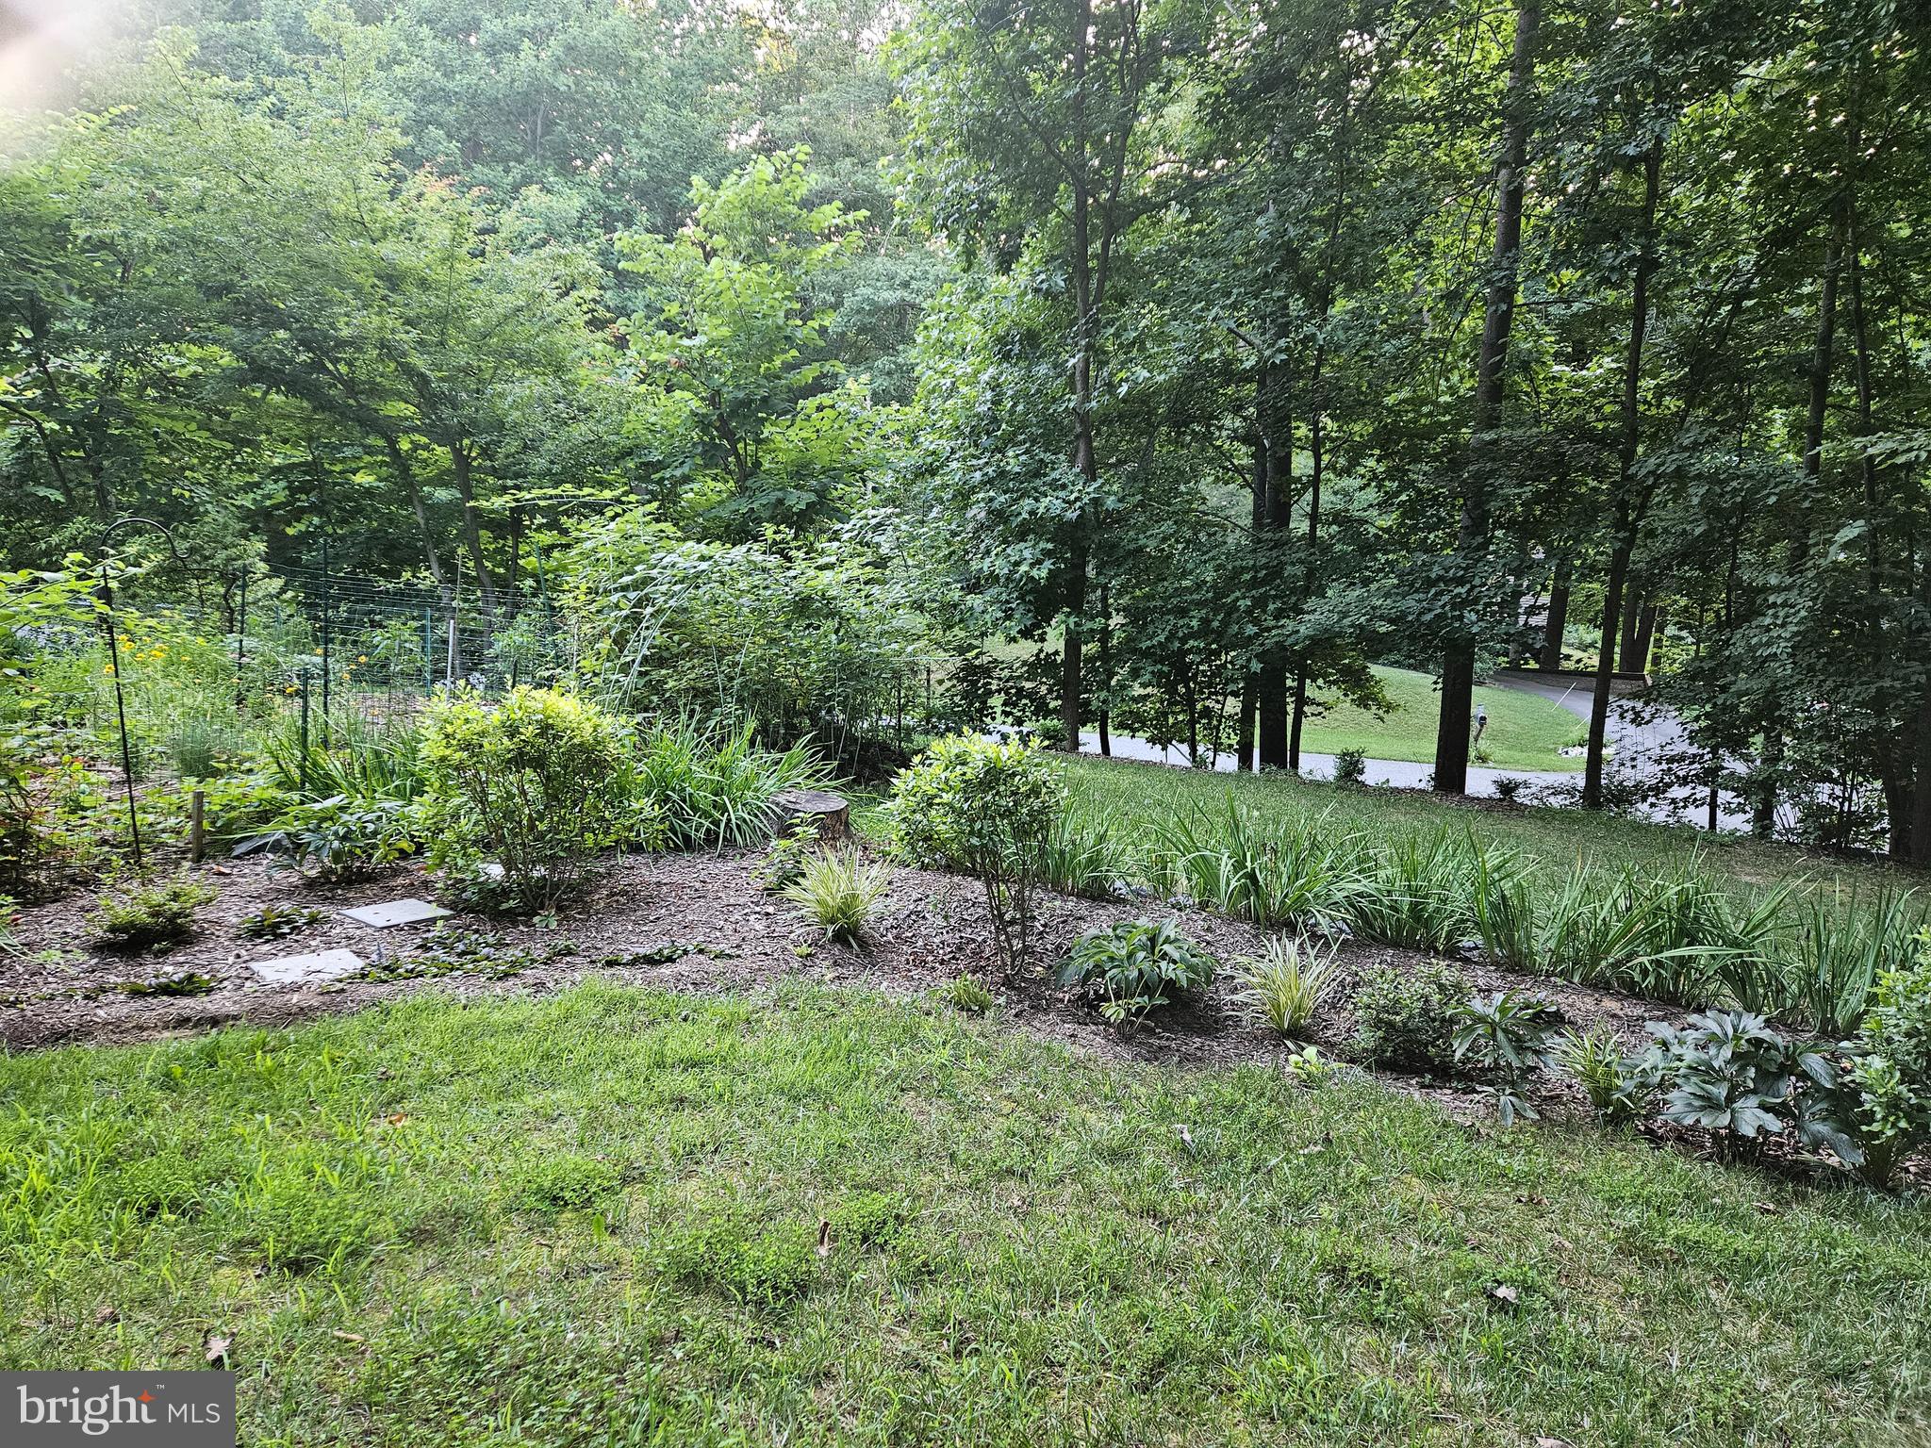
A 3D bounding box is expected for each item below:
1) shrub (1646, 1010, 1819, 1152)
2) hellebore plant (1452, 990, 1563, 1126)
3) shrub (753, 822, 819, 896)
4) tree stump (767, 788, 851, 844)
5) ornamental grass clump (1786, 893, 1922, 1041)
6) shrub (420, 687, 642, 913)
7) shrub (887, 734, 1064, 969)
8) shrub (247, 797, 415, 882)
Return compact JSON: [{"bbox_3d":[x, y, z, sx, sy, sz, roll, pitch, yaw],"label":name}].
[{"bbox_3d":[2.034,0.954,3.420,0.395,0.322,0.355,7,12,32],"label":"shrub"},{"bbox_3d":[1.509,0.936,3.584,0.288,0.345,0.273,5,11,24],"label":"hellebore plant"},{"bbox_3d":[-0.813,0.610,5.815,0.291,0.295,0.276,-1,10,-8],"label":"shrub"},{"bbox_3d":[-0.851,0.495,6.989,0.458,0.205,0.444,-1,10,-7],"label":"tree stump"},{"bbox_3d":[3.667,1.000,5.300,0.500,0.570,0.480,5,6,35],"label":"ornamental grass clump"},{"bbox_3d":[-1.874,0.326,5.585,0.912,0.920,0.775,-3,11,-19],"label":"shrub"},{"bbox_3d":[0.035,0.472,4.751,0.646,0.823,0.613,1,10,1],"label":"shrub"},{"bbox_3d":[-3.011,0.554,6.132,0.725,0.355,0.580,-5,11,-26],"label":"shrub"}]

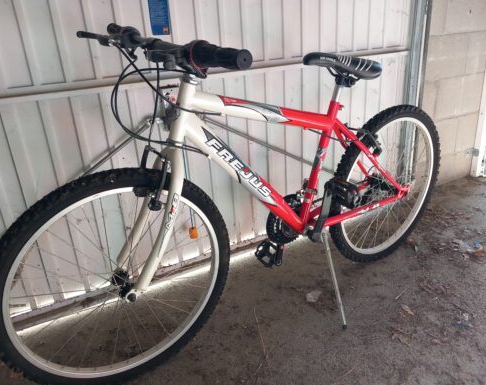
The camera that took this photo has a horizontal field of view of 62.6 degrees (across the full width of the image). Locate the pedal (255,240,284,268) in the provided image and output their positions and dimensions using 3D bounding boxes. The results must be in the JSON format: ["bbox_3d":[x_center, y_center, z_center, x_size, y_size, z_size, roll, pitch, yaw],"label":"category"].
[{"bbox_3d":[0.100,0.229,1.481,0.072,0.030,0.094,-48,40,-9],"label":"pedal"}]

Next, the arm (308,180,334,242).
[{"bbox_3d":[0.245,0.060,1.243,0.031,0.203,0.028,-6,23,-34],"label":"arm"}]

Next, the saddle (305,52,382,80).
[{"bbox_3d":[0.270,-0.365,1.156,0.264,0.070,0.147,-8,25,-33],"label":"saddle"}]

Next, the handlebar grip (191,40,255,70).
[{"bbox_3d":[-0.040,-0.242,0.712,0.040,0.040,0.133,-20,31,-36],"label":"handlebar grip"}]

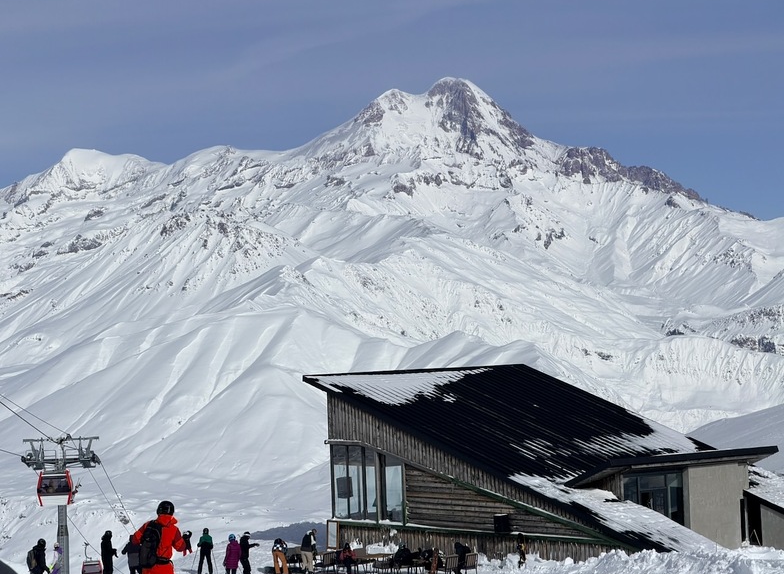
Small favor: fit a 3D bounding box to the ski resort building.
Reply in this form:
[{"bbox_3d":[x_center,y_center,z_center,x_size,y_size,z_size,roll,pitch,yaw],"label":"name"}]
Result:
[{"bbox_3d":[8.551,6.906,89.811,13.900,7.450,20.900,-1,-1,-42],"label":"ski resort building"}]

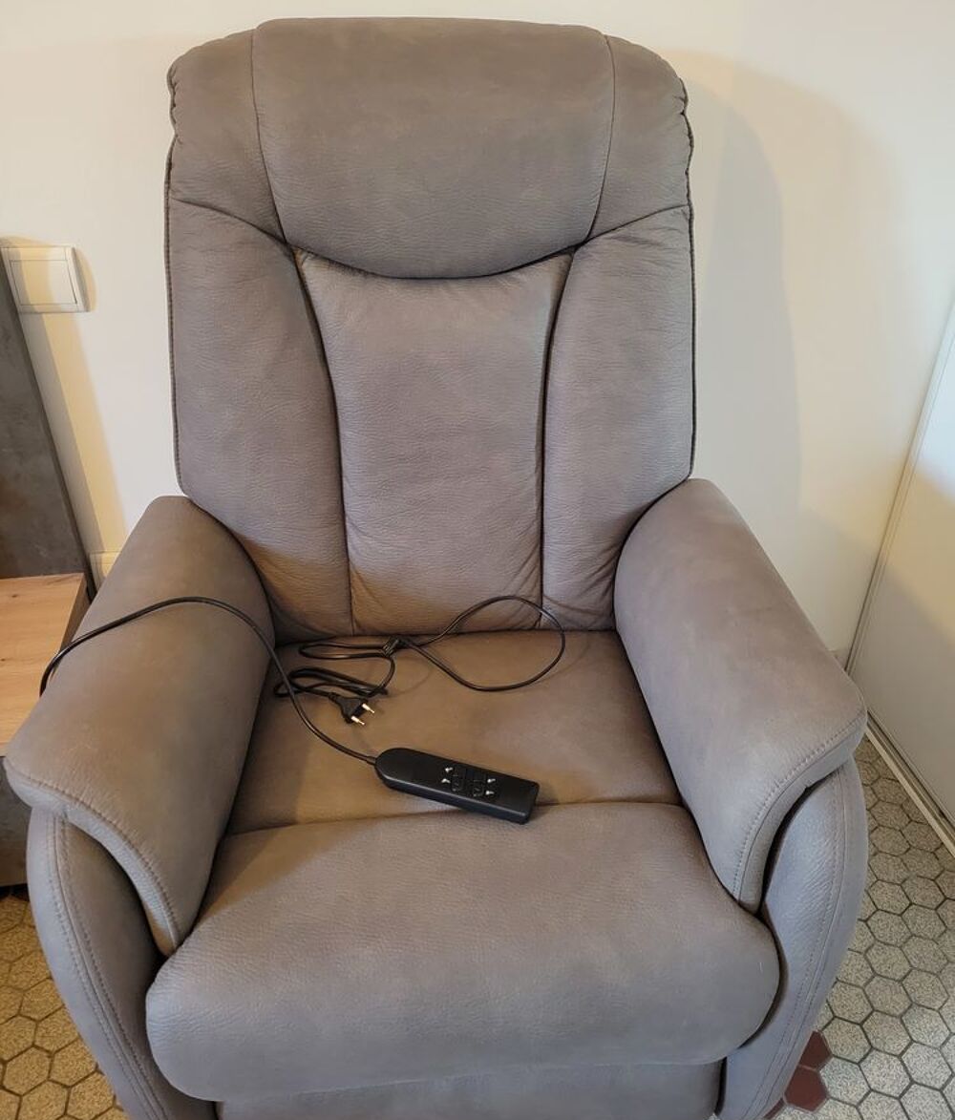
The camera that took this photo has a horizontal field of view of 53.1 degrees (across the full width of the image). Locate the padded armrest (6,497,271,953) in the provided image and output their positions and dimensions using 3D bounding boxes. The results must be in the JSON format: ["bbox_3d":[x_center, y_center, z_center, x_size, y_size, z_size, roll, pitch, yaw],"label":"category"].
[{"bbox_3d":[-0.316,0.135,1.026,0.165,0.225,0.490,-3,30,-3],"label":"padded armrest"}]

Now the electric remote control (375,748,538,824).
[{"bbox_3d":[-0.022,0.222,0.933,0.159,0.024,0.042,11,35,17],"label":"electric remote control"}]

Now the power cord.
[{"bbox_3d":[-0.156,0.097,1.021,0.510,0.170,0.250,-3,33,-3],"label":"power cord"}]

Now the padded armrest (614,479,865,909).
[{"bbox_3d":[0.241,0.104,1.060,0.165,0.225,0.490,-3,30,-3],"label":"padded armrest"}]

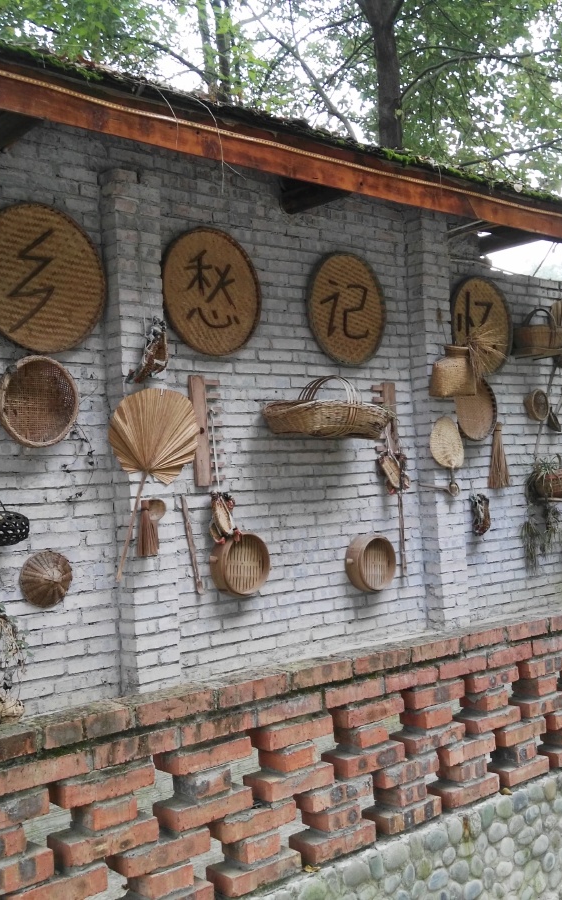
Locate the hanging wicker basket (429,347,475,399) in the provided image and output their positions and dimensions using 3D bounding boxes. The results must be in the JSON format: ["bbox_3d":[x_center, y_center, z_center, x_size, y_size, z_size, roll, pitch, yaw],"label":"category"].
[{"bbox_3d":[0.990,-0.454,5.593,0.225,0.285,0.200,-2,-2,-40],"label":"hanging wicker basket"}]

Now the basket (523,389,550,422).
[{"bbox_3d":[1.676,-0.292,6.399,0.200,0.200,0.100,-2,-2,-40],"label":"basket"}]

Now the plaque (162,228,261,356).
[{"bbox_3d":[-0.322,-0.776,4.764,0.590,0.620,0.060,-2,1,-40],"label":"plaque"}]

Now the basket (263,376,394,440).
[{"bbox_3d":[0.231,-0.226,4.997,0.700,0.309,0.400,-2,-2,-41],"label":"basket"}]

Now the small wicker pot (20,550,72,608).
[{"bbox_3d":[-0.972,0.546,4.110,0.240,0.240,0.095,-1,-8,-43],"label":"small wicker pot"}]

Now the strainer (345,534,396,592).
[{"bbox_3d":[0.493,0.635,5.312,0.295,0.300,0.130,-2,3,-40],"label":"strainer"}]

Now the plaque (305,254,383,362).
[{"bbox_3d":[0.378,-0.776,5.354,0.585,0.620,0.060,-2,1,-40],"label":"plaque"}]

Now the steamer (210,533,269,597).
[{"bbox_3d":[-0.201,0.564,4.771,0.300,0.300,0.105,-1,-2,-43],"label":"steamer"}]

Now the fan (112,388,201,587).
[{"bbox_3d":[-0.584,0.152,4.330,0.465,0.875,0.050,11,-10,-39],"label":"fan"}]

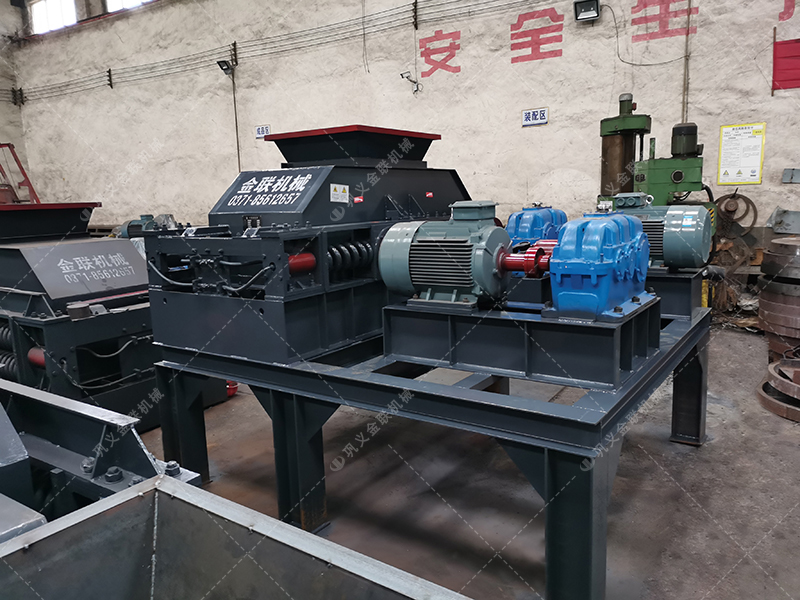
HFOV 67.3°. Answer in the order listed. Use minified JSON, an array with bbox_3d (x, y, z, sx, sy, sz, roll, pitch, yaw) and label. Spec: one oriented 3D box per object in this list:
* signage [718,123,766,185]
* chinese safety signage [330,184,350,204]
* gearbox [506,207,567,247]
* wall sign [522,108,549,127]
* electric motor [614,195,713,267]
[{"bbox_3d":[5.152,-2.194,9.059,0.585,0.885,0.020,3,10,28],"label":"signage"},{"bbox_3d":[-0.320,-0.569,3.224,0.005,0.093,0.150,4,11,35],"label":"chinese safety signage"},{"bbox_3d":[0.933,-0.395,3.978,0.342,0.420,0.627,4,11,35],"label":"gearbox"},{"bbox_3d":[2.481,-3.345,10.997,0.510,0.295,0.015,3,11,31],"label":"wall sign"},{"bbox_3d":[1.548,-0.438,3.772,0.680,0.458,0.367,4,11,35],"label":"electric motor"}]

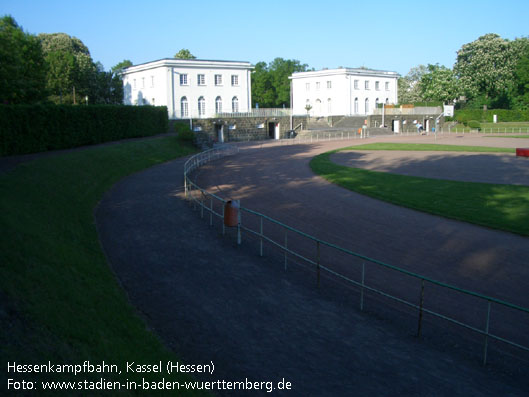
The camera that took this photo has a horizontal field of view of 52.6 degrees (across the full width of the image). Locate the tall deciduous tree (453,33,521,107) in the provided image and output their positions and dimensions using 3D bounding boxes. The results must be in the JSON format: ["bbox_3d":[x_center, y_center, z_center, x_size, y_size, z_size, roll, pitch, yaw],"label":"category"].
[{"bbox_3d":[38.348,-21.323,92.000,11.000,13.300,11.000,3,10,23],"label":"tall deciduous tree"}]

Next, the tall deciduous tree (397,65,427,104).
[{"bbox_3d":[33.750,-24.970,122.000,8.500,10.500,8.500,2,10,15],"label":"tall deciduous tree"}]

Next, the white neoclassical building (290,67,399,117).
[{"bbox_3d":[14.642,-19.264,98.614,14.200,7.610,14.940,-8,11,-37],"label":"white neoclassical building"}]

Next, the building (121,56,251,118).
[{"bbox_3d":[-11.405,-15.440,77.741,14.200,7.610,14.940,-8,11,-37],"label":"building"}]

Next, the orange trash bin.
[{"bbox_3d":[-0.904,0.415,14.785,0.360,0.730,0.420,-4,10,-21],"label":"orange trash bin"}]

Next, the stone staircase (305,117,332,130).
[{"bbox_3d":[8.147,-11.343,80.714,4.000,1.800,2.800,-8,11,-37],"label":"stone staircase"}]

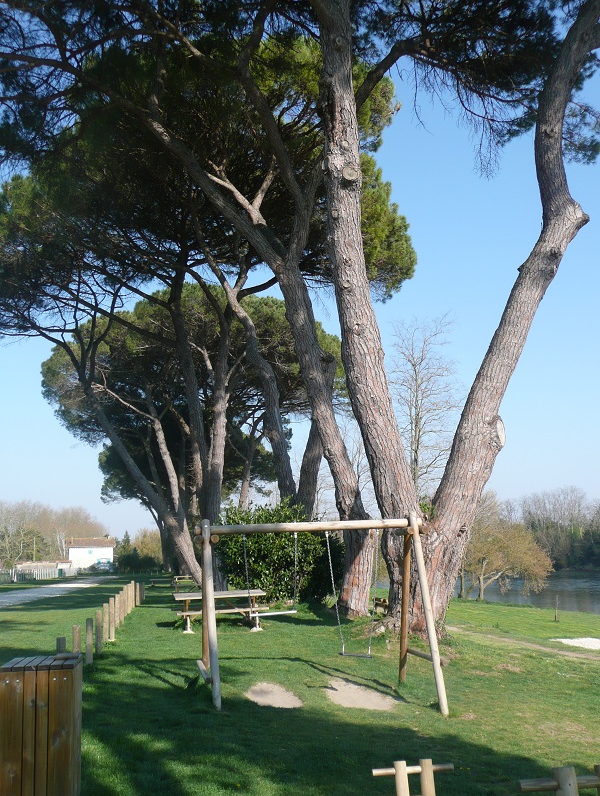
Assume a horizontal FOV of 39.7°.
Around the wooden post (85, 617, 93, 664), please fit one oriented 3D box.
[{"bbox_3d":[-3.209,3.712,12.664,0.110,0.691,0.110,-1,-11,-9],"label":"wooden post"}]

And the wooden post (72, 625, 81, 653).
[{"bbox_3d":[-3.021,3.441,11.232,0.105,0.730,0.105,-1,-11,-9],"label":"wooden post"}]

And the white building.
[{"bbox_3d":[-39.554,29.912,159.160,8.900,6.347,7.500,0,-11,-11],"label":"white building"}]

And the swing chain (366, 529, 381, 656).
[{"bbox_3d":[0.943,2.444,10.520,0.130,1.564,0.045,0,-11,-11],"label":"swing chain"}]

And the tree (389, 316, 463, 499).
[{"bbox_3d":[6.343,2.562,42.333,4.200,14.307,4.200,-2,-11,0],"label":"tree"}]

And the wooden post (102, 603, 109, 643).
[{"bbox_3d":[-3.778,4.361,16.168,0.108,0.735,0.108,-1,-11,-9],"label":"wooden post"}]

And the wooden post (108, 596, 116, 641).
[{"bbox_3d":[-3.825,4.513,16.978,0.105,0.841,0.105,-1,-11,-9],"label":"wooden post"}]

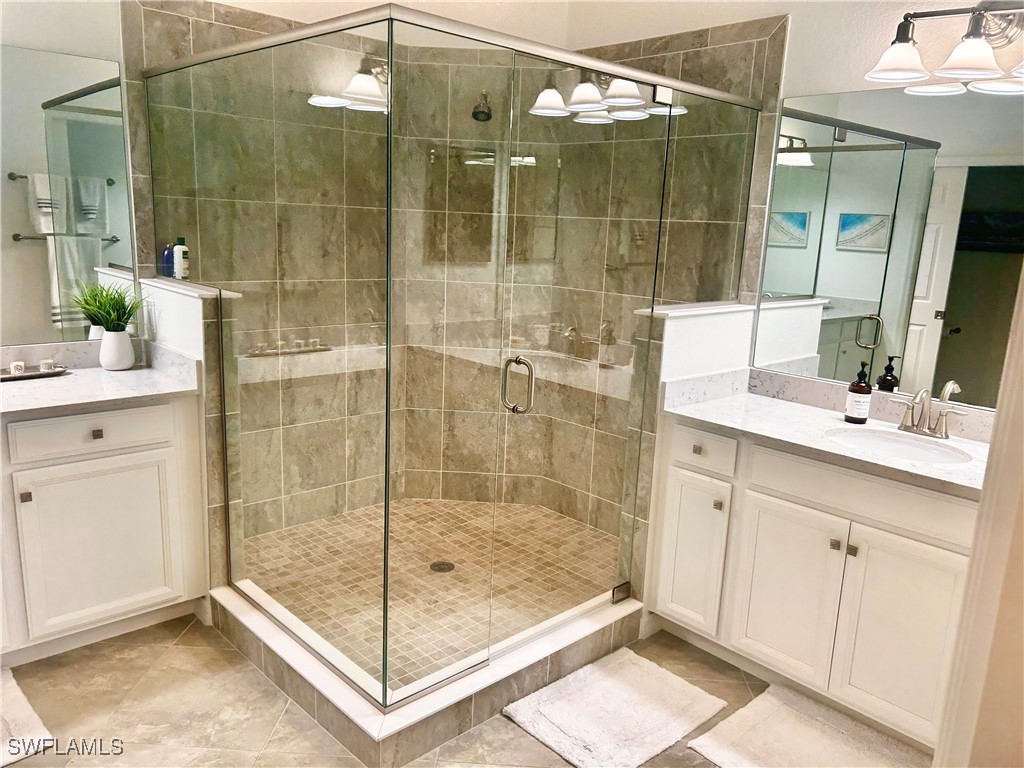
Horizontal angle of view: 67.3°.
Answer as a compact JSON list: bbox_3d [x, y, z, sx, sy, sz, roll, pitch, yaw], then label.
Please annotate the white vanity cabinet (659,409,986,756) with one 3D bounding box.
[{"bbox_3d":[1.082,0.606,2.634,0.552,0.847,1.028,-9,16,-42],"label":"white vanity cabinet"}]

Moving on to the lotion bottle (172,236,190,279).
[{"bbox_3d":[-1.286,-0.487,2.995,0.058,0.172,0.047,-9,16,-42],"label":"lotion bottle"}]

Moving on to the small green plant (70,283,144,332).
[{"bbox_3d":[-1.510,-0.289,2.882,0.250,0.185,0.210,-9,16,-42],"label":"small green plant"}]

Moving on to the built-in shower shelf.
[{"bbox_3d":[-0.995,-0.143,3.439,0.410,0.030,0.090,-9,16,-42],"label":"built-in shower shelf"}]

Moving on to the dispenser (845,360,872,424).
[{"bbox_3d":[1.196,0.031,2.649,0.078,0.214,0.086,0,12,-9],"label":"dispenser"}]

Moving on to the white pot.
[{"bbox_3d":[-1.513,-0.128,2.944,0.136,0.150,0.136,-9,16,-42],"label":"white pot"}]

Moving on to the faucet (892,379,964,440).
[{"bbox_3d":[1.335,0.091,2.506,0.125,0.153,0.225,-9,16,-42],"label":"faucet"}]

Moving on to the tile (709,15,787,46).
[{"bbox_3d":[0.891,-1.333,2.917,0.012,0.061,0.334,-9,16,-42],"label":"tile"}]

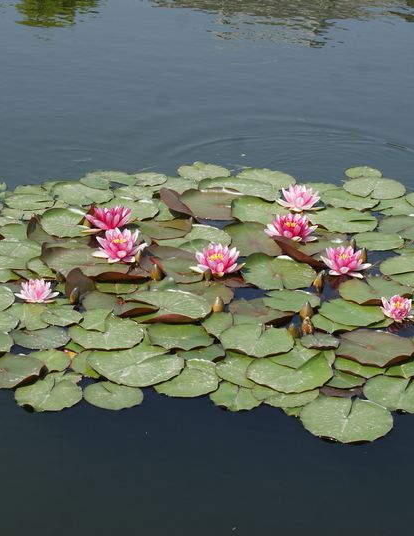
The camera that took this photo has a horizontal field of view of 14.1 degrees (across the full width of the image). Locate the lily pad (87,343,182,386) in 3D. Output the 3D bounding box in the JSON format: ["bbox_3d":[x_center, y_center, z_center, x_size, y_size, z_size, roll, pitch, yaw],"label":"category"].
[{"bbox_3d":[-0.169,0.232,3.996,0.227,0.025,0.212,0,24,0],"label":"lily pad"}]

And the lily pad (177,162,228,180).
[{"bbox_3d":[-0.009,-0.298,5.154,0.162,0.020,0.151,0,23,0],"label":"lily pad"}]

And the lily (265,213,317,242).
[{"bbox_3d":[0.237,-0.111,4.689,0.152,0.058,0.152,0,24,0],"label":"lily"}]

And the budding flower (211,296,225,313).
[{"bbox_3d":[0.027,0.087,3.961,0.027,0.042,0.027,0,23,0],"label":"budding flower"}]

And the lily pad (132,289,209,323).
[{"bbox_3d":[-0.100,0.100,4.187,0.228,0.045,0.195,6,24,14],"label":"lily pad"}]

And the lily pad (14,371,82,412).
[{"bbox_3d":[-0.361,0.280,3.775,0.154,0.018,0.176,0,24,0],"label":"lily pad"}]

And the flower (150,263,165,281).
[{"bbox_3d":[-0.129,0.009,4.355,0.034,0.047,0.034,0,23,0],"label":"flower"}]

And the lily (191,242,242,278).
[{"bbox_3d":[0.025,-0.024,4.382,0.132,0.055,0.132,0,24,0],"label":"lily"}]

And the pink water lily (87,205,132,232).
[{"bbox_3d":[-0.272,-0.143,4.643,0.145,0.061,0.145,0,24,0],"label":"pink water lily"}]

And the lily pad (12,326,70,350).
[{"bbox_3d":[-0.404,0.169,4.055,0.141,0.020,0.141,0,23,0],"label":"lily pad"}]

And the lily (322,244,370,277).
[{"bbox_3d":[0.374,-0.014,4.474,0.136,0.057,0.136,0,24,0],"label":"lily"}]

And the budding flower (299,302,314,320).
[{"bbox_3d":[0.244,0.106,4.088,0.036,0.055,0.036,0,24,0],"label":"budding flower"}]

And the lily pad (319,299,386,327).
[{"bbox_3d":[0.372,0.115,4.267,0.167,0.020,0.156,0,24,0],"label":"lily pad"}]

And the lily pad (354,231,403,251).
[{"bbox_3d":[0.469,-0.074,4.569,0.137,0.018,0.126,0,24,0],"label":"lily pad"}]

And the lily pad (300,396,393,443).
[{"bbox_3d":[0.307,0.333,3.669,0.207,0.020,0.207,0,23,0],"label":"lily pad"}]

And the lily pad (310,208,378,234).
[{"bbox_3d":[0.371,-0.128,4.532,0.190,0.022,0.186,0,23,0],"label":"lily pad"}]

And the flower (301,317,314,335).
[{"bbox_3d":[0.244,0.140,4.060,0.029,0.044,0.029,0,23,0],"label":"flower"}]

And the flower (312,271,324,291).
[{"bbox_3d":[0.287,0.034,4.323,0.027,0.056,0.027,16,22,-7],"label":"flower"}]

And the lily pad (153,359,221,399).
[{"bbox_3d":[-0.047,0.255,3.832,0.151,0.018,0.172,0,24,0],"label":"lily pad"}]

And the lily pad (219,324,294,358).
[{"bbox_3d":[0.114,0.166,3.818,0.172,0.028,0.177,0,23,0],"label":"lily pad"}]

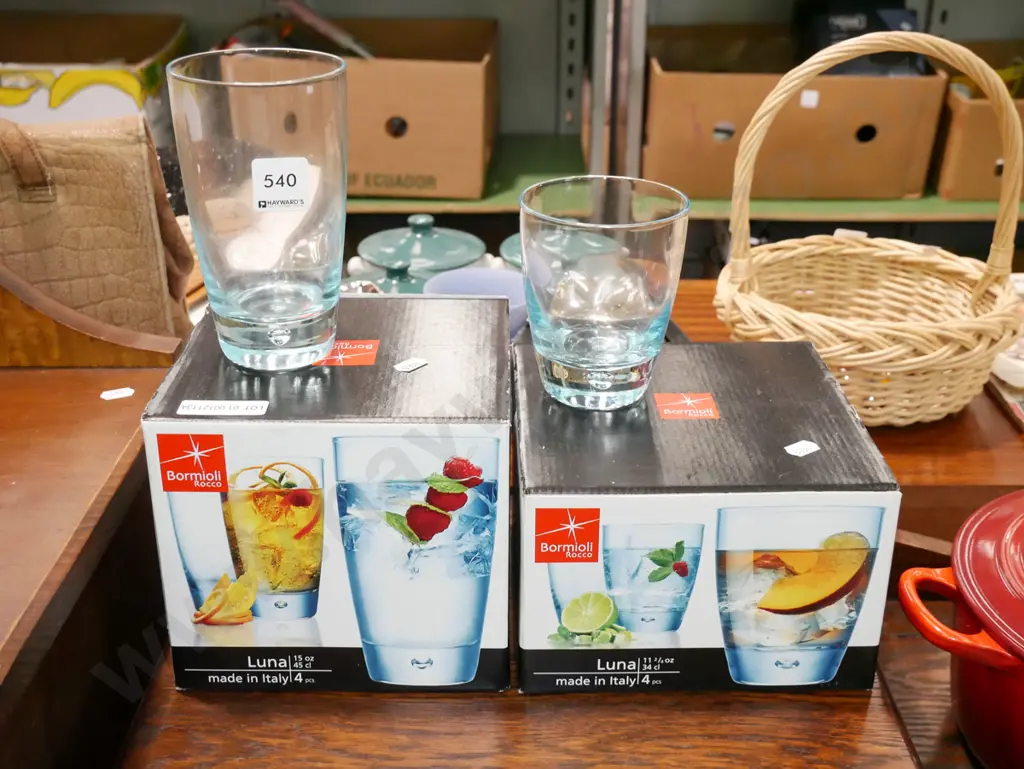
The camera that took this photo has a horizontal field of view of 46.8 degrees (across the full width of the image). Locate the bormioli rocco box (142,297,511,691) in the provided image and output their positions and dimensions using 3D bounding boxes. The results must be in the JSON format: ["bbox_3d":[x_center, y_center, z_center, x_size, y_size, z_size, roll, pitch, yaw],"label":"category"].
[{"bbox_3d":[-0.085,0.053,0.640,0.167,0.152,0.158,0,25,0],"label":"bormioli rocco box"}]

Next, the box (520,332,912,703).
[{"bbox_3d":[0.092,0.066,0.657,0.178,0.117,0.175,0,25,-1],"label":"box"}]

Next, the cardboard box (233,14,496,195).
[{"bbox_3d":[-0.254,-0.526,2.215,0.423,0.230,0.490,1,24,2],"label":"cardboard box"}]

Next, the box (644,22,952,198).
[{"bbox_3d":[0.474,-0.509,2.201,0.483,0.217,0.440,1,24,1],"label":"box"}]

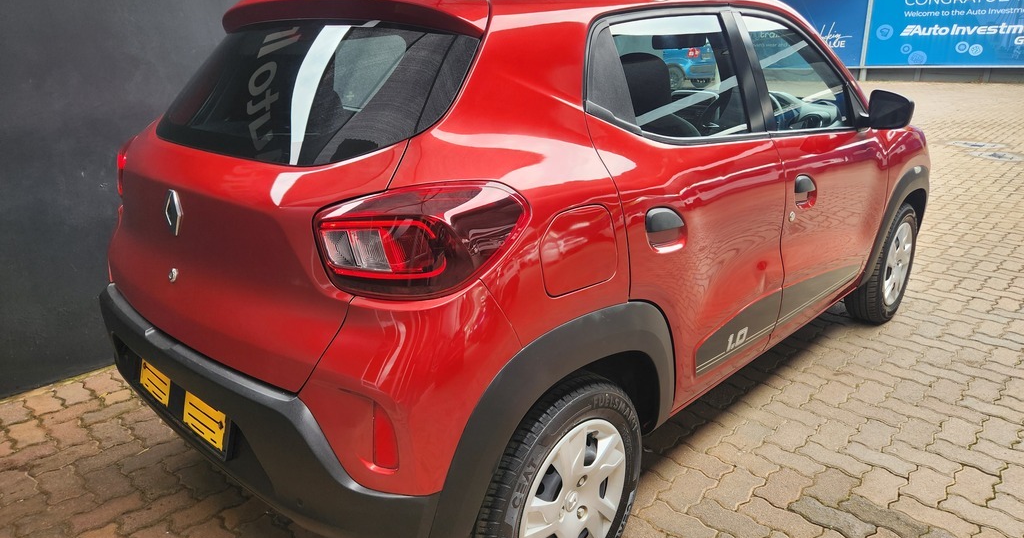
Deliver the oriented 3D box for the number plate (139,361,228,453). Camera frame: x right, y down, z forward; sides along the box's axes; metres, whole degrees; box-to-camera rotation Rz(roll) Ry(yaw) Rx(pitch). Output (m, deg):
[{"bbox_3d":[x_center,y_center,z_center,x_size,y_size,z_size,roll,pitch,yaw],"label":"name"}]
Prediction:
[{"bbox_3d":[-0.783,0.292,1.602,0.485,0.105,0.015,14,9,42],"label":"number plate"}]

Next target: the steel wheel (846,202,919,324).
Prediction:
[{"bbox_3d":[1.769,-0.029,3.239,0.170,0.580,0.580,14,23,42],"label":"steel wheel"}]

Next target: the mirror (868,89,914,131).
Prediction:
[{"bbox_3d":[1.389,-0.586,2.504,0.190,0.140,0.110,14,23,42],"label":"mirror"}]

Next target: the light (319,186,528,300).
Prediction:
[{"bbox_3d":[-0.161,-0.079,1.274,0.230,0.180,0.340,14,23,42],"label":"light"}]

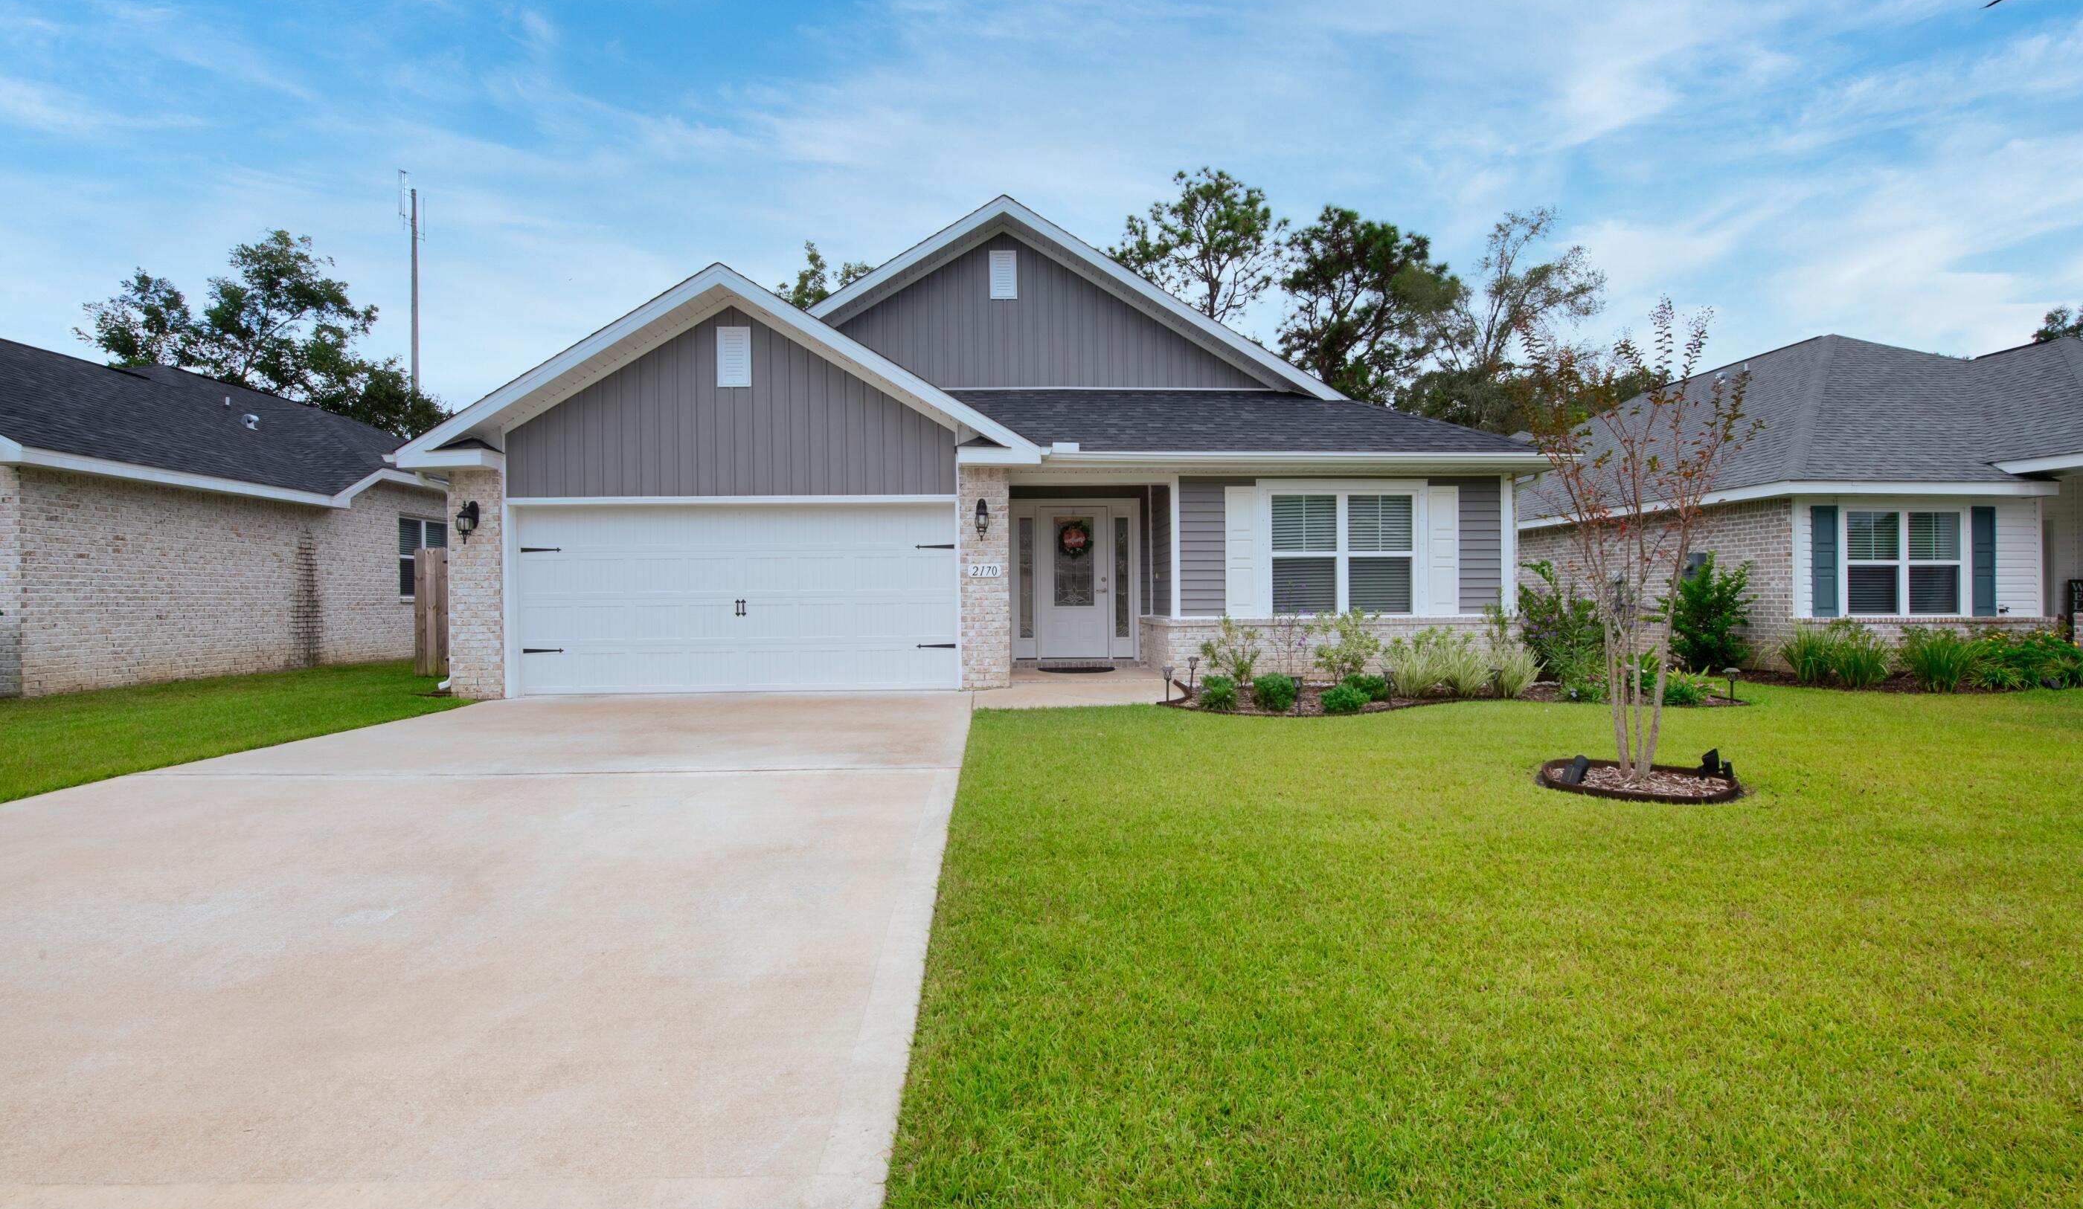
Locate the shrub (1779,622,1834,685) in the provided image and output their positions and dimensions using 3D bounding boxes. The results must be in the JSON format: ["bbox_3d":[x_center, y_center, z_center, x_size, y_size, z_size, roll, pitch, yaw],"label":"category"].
[{"bbox_3d":[9.740,0.623,11.800,0.640,0.780,0.640,0,0,-3],"label":"shrub"}]

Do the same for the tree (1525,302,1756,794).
[{"bbox_3d":[3.727,-0.398,5.800,1.320,3.000,1.300,0,0,-3],"label":"tree"}]

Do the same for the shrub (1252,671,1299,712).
[{"bbox_3d":[2.291,0.852,9.050,0.430,0.400,0.430,0,0,-3],"label":"shrub"}]

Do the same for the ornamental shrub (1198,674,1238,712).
[{"bbox_3d":[1.726,0.867,9.050,0.370,0.370,0.370,0,0,-3],"label":"ornamental shrub"}]

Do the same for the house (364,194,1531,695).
[{"bbox_3d":[-0.760,-2.174,18.034,12.880,6.300,16.000,0,0,-3],"label":"house"}]

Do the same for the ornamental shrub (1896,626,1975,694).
[{"bbox_3d":[10.791,0.657,11.150,0.800,0.800,0.760,0,0,-3],"label":"ornamental shrub"}]

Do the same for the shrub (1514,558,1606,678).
[{"bbox_3d":[6.643,0.209,11.900,1.150,1.550,1.150,0,0,-3],"label":"shrub"}]

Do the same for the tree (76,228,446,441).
[{"bbox_3d":[-25.237,-5.400,30.000,10.500,13.200,10.000,0,0,-3],"label":"tree"}]

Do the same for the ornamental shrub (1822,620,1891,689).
[{"bbox_3d":[10.095,0.624,11.450,0.720,0.820,0.700,0,0,-3],"label":"ornamental shrub"}]

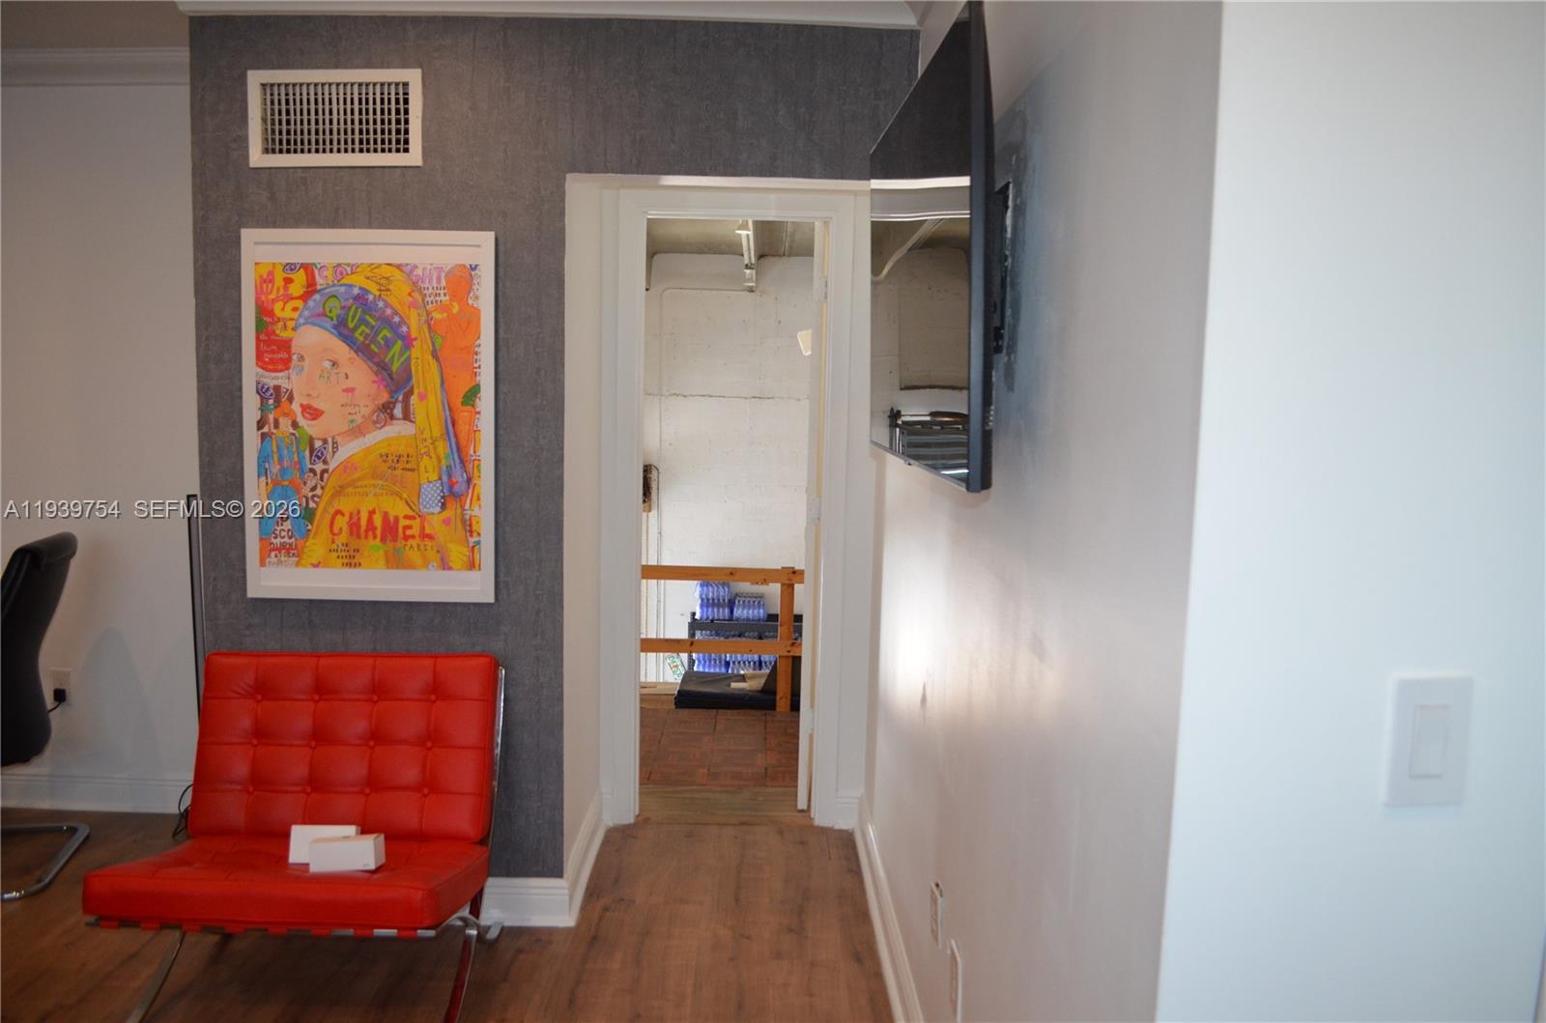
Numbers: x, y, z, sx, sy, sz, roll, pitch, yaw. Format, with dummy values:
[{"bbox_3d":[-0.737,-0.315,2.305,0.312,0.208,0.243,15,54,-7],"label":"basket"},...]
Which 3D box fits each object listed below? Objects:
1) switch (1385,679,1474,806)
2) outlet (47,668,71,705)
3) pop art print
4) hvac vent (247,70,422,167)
[{"bbox_3d":[0.579,0.203,1.025,0.071,0.117,0.012,1,6,0],"label":"switch"},{"bbox_3d":[-2.409,0.592,3.909,0.074,0.120,0.010,1,6,0],"label":"outlet"},{"bbox_3d":[-1.059,-0.249,3.046,0.655,0.965,0.030,1,6,0],"label":"pop art print"},{"bbox_3d":[-1.120,-1.007,2.967,0.450,0.246,0.020,1,6,0],"label":"hvac vent"}]

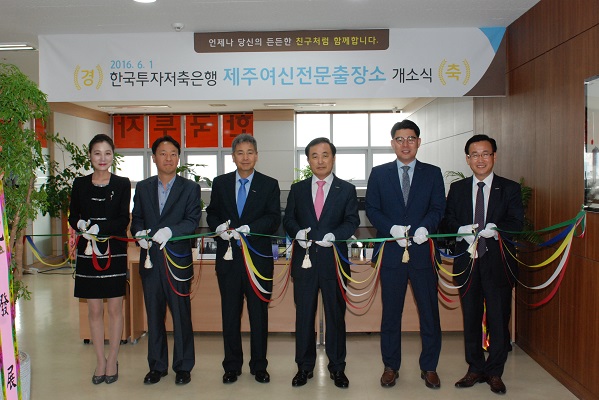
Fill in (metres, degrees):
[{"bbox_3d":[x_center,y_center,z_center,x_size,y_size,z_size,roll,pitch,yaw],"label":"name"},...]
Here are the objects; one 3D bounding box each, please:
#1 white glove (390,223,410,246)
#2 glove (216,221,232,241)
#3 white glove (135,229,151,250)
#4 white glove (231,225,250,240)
[{"bbox_3d":[0.642,0.226,3.810,0.120,0.135,0.130,-1,3,-24],"label":"white glove"},{"bbox_3d":[-0.484,0.198,3.880,0.110,0.130,0.130,-1,3,-24],"label":"glove"},{"bbox_3d":[-1.011,0.256,3.880,0.110,0.135,0.130,-1,3,-24],"label":"white glove"},{"bbox_3d":[-0.391,0.217,4.009,0.130,0.105,0.120,0,2,13],"label":"white glove"}]

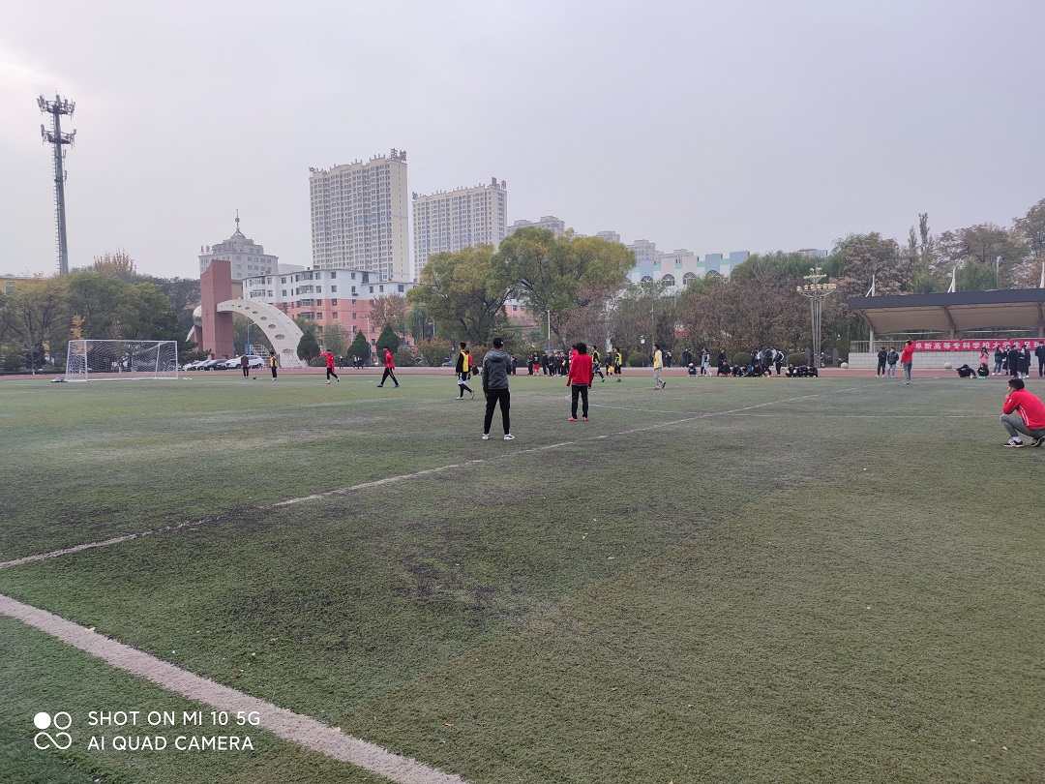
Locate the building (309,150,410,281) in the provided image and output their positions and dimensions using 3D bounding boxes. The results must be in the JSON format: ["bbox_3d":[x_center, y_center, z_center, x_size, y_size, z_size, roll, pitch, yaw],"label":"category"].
[{"bbox_3d":[-84.952,-67.786,379.096,60.000,98.566,13.500,1,4,34],"label":"building"}]

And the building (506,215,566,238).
[{"bbox_3d":[7.779,-67.678,466.000,36.000,89.300,16.500,1,3,31],"label":"building"}]

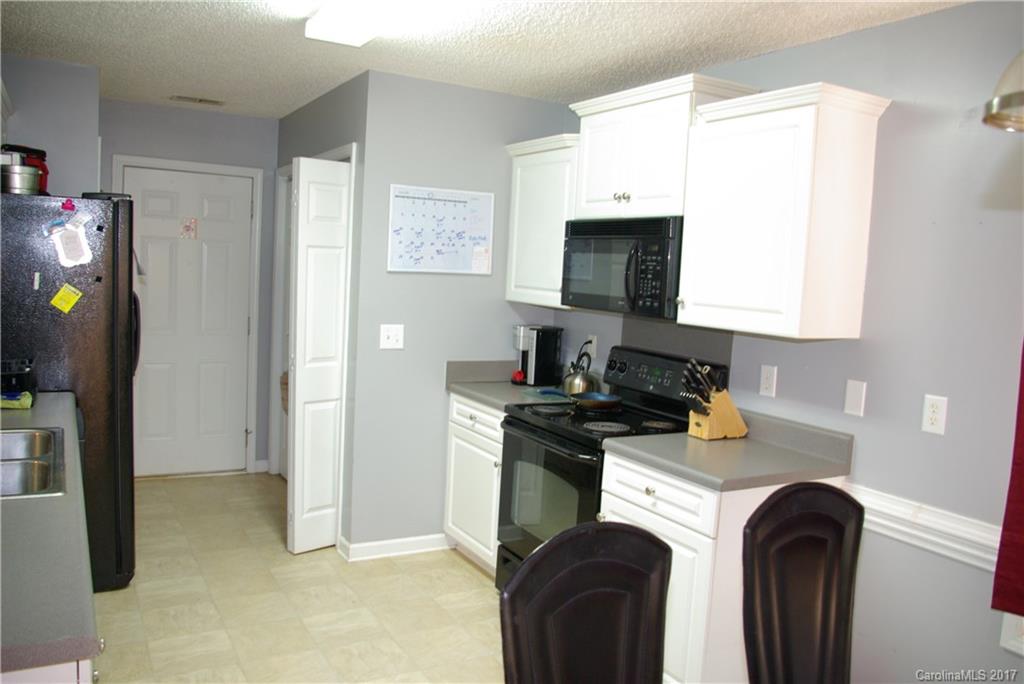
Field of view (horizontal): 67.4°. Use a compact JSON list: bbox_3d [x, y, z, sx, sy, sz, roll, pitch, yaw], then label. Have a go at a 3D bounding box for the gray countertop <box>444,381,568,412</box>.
[{"bbox_3d":[0.094,0.285,4.072,0.651,0.042,0.607,0,6,-31],"label":"gray countertop"}]

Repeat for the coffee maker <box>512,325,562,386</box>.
[{"bbox_3d":[0.146,0.083,4.315,0.245,0.320,0.160,0,6,-31],"label":"coffee maker"}]

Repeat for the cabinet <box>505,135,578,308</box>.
[{"bbox_3d":[0.270,-0.611,4.061,0.362,0.845,0.612,0,6,-31],"label":"cabinet"}]

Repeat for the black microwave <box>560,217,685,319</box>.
[{"bbox_3d":[0.593,-0.335,3.479,0.395,0.401,0.753,0,6,-31],"label":"black microwave"}]

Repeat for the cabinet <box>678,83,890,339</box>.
[{"bbox_3d":[0.973,-0.455,2.868,0.363,0.830,0.632,0,6,-31],"label":"cabinet"}]

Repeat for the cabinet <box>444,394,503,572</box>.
[{"bbox_3d":[0.077,0.739,4.119,0.631,0.873,0.607,0,6,-31],"label":"cabinet"}]

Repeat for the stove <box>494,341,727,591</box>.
[{"bbox_3d":[0.407,0.655,3.502,0.670,1.190,0.765,0,6,-31],"label":"stove"}]

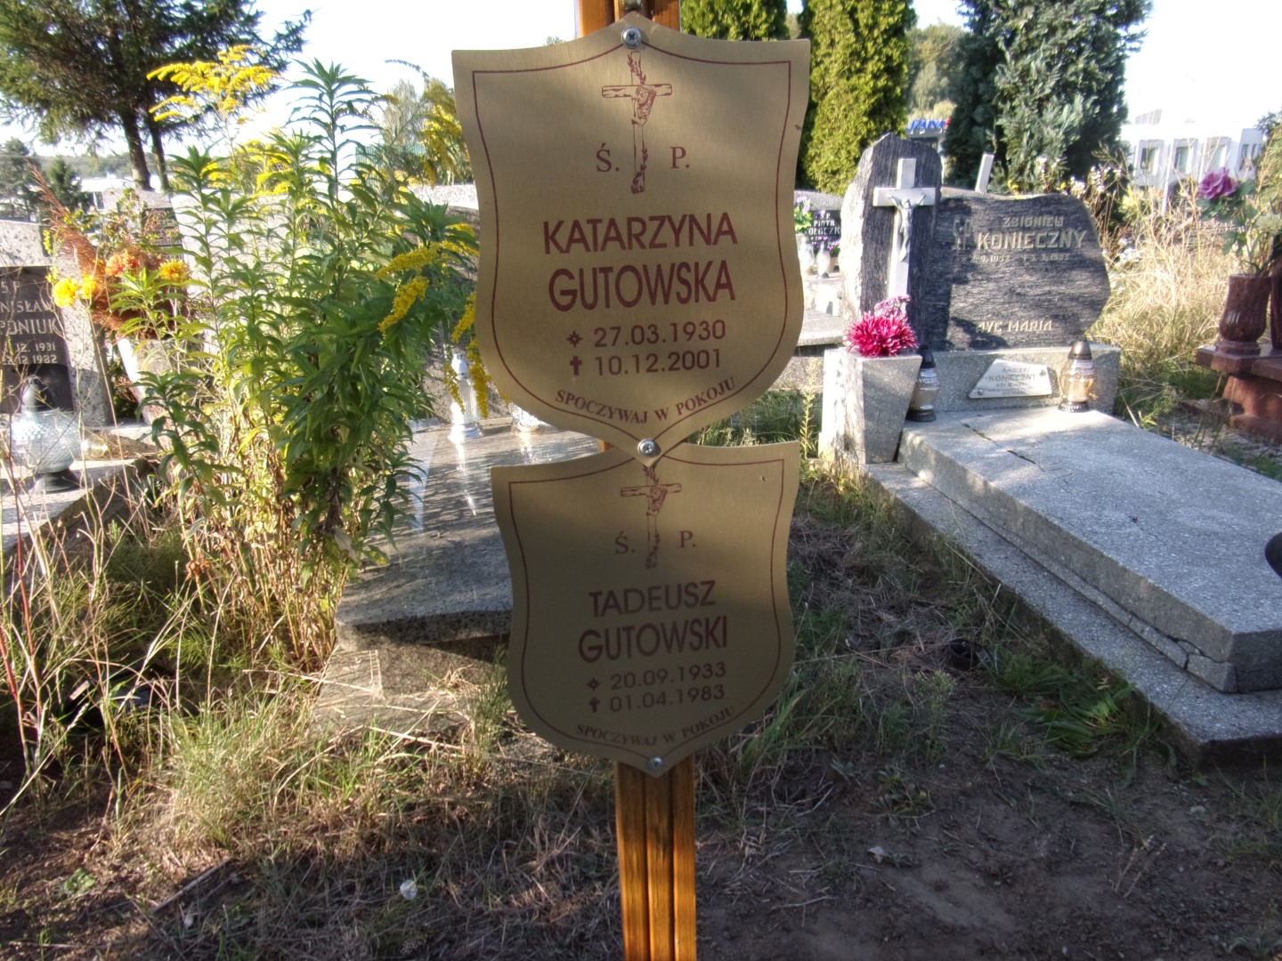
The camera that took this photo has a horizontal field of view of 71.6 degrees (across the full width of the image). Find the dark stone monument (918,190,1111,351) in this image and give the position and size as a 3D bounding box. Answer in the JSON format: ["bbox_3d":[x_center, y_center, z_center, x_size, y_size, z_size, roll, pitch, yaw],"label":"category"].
[{"bbox_3d":[1.199,-0.685,2.878,0.632,0.497,0.114,-3,18,-6],"label":"dark stone monument"}]

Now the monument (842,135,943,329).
[{"bbox_3d":[0.789,-0.734,2.809,0.277,0.667,0.128,-3,18,-6],"label":"monument"}]

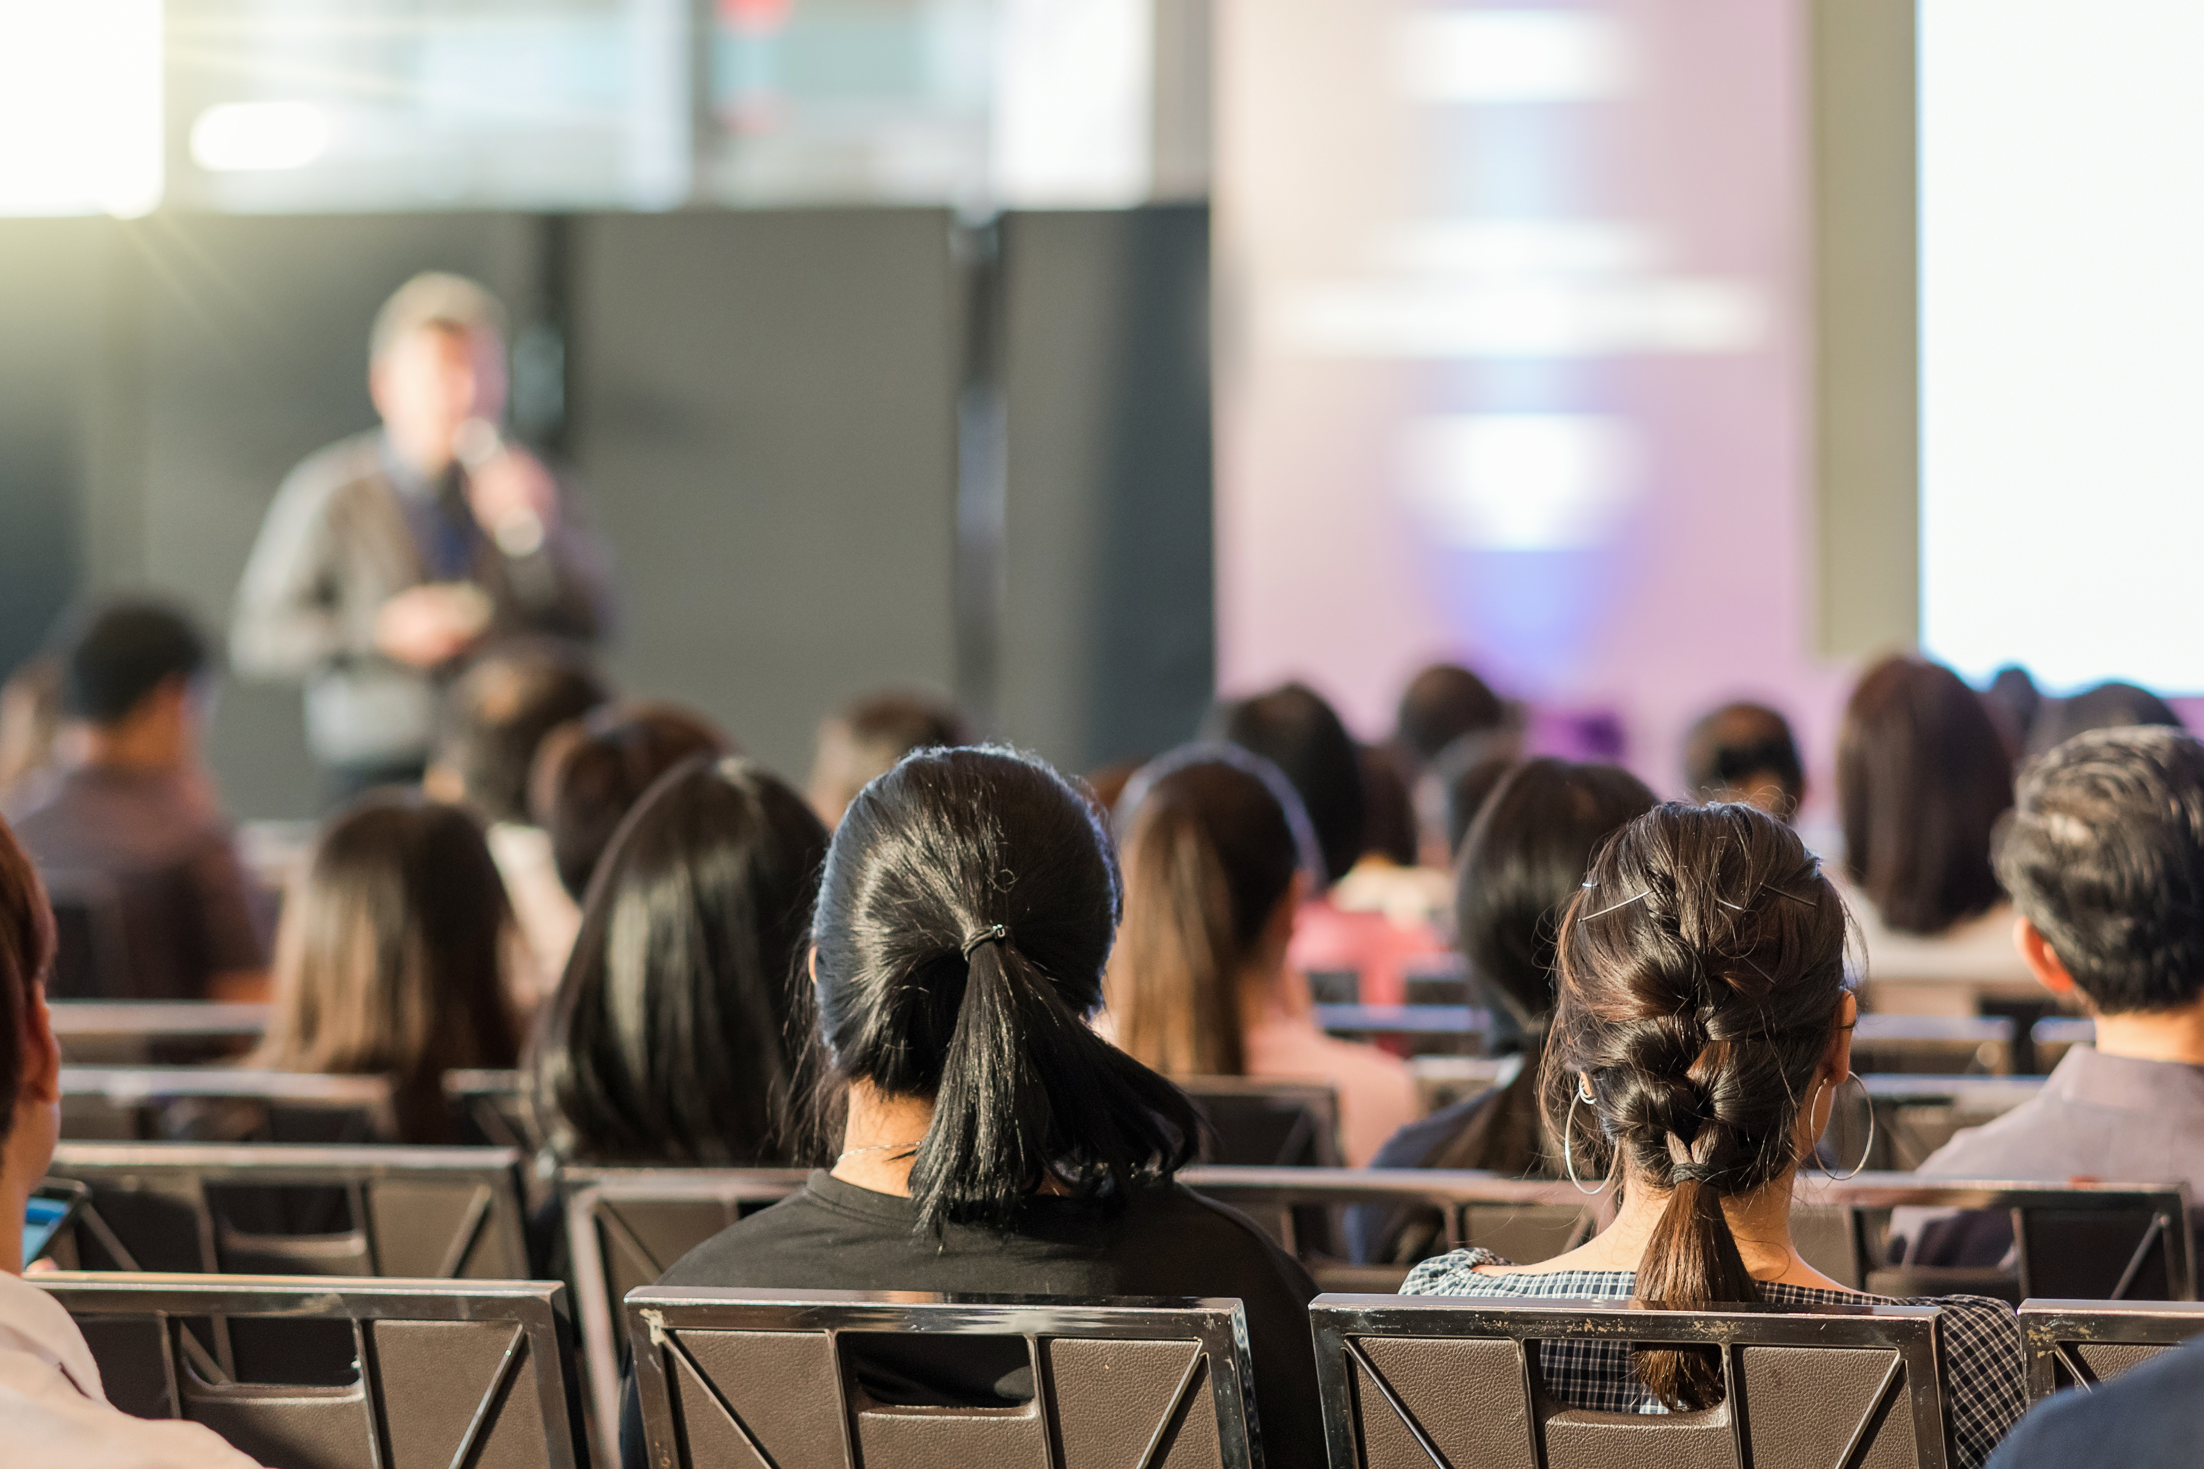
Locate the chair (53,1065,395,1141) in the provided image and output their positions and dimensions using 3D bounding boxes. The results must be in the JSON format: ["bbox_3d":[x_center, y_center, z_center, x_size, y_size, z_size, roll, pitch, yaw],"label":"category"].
[{"bbox_3d":[-0.810,0.765,7.650,0.450,0.900,0.570,0,1,13],"label":"chair"}]

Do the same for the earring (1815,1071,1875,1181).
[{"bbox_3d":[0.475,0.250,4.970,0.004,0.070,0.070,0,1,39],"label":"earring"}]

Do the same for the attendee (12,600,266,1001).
[{"bbox_3d":[-1.430,0.455,12.050,0.480,1.320,0.750,0,1,19],"label":"attendee"}]

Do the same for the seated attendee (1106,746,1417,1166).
[{"bbox_3d":[0.175,0.618,7.500,0.450,1.220,0.730,0,1,14],"label":"seated attendee"}]

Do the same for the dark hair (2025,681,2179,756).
[{"bbox_3d":[1.279,0.055,9.900,0.200,0.245,0.220,0,1,6],"label":"dark hair"}]

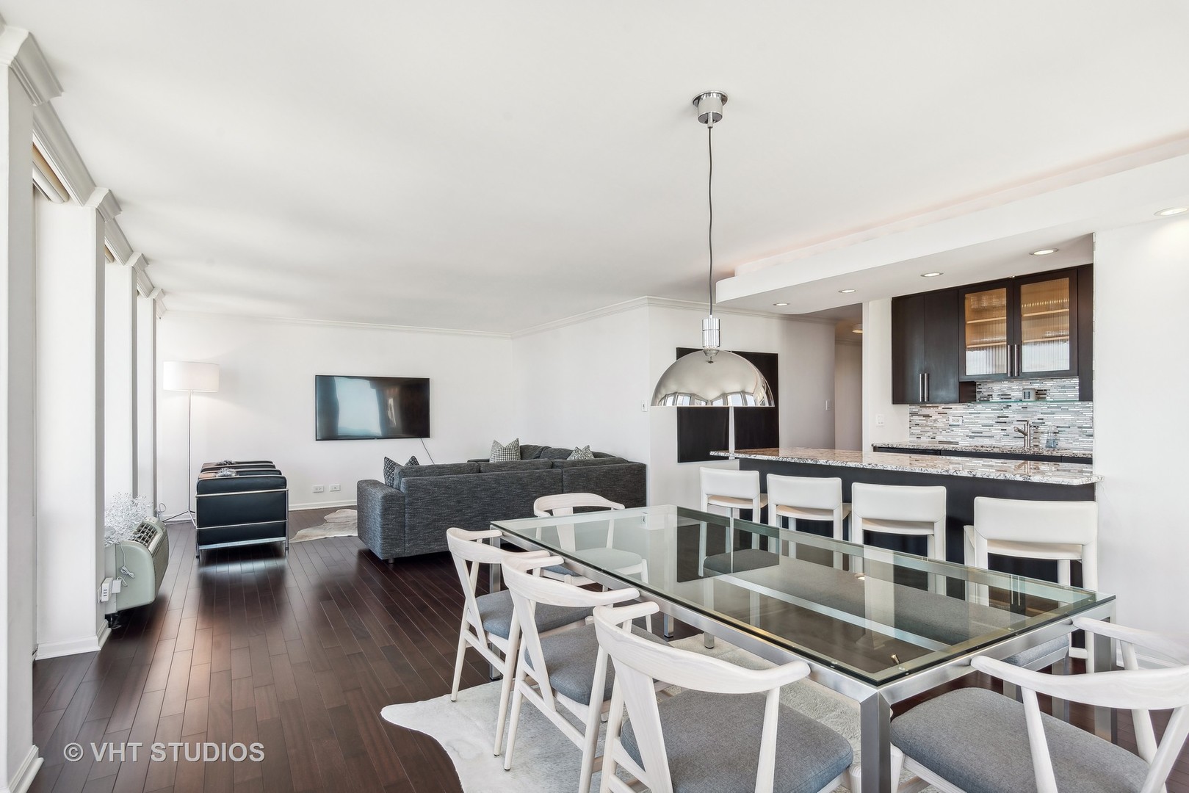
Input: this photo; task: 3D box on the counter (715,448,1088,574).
[{"bbox_3d":[2.054,0.895,3.921,0.870,0.920,2.460,0,-2,-33],"label":"counter"}]

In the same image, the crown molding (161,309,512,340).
[{"bbox_3d":[-3.119,-0.937,7.658,4.360,0.115,0.090,1,-2,-33],"label":"crown molding"}]

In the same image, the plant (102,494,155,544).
[{"bbox_3d":[-3.054,0.768,3.600,0.370,0.310,0.460,0,-2,-33],"label":"plant"}]

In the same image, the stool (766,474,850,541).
[{"bbox_3d":[1.441,0.934,3.731,0.455,0.860,0.470,-1,-2,32],"label":"stool"}]

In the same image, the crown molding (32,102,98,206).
[{"bbox_3d":[-2.361,-1.067,2.481,0.077,0.105,1.120,0,-2,-33],"label":"crown molding"}]

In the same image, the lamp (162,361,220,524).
[{"bbox_3d":[-4.581,0.535,6.371,0.520,1.850,0.520,1,-2,-33],"label":"lamp"}]

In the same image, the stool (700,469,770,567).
[{"bbox_3d":[1.067,0.947,4.169,0.455,0.860,0.470,-1,-2,31],"label":"stool"}]

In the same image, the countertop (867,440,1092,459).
[{"bbox_3d":[3.534,0.485,5.036,0.680,0.035,1.800,1,-2,-33],"label":"countertop"}]

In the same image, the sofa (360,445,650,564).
[{"bbox_3d":[-1.271,1.016,6.332,2.700,0.840,2.550,0,-2,-33],"label":"sofa"}]

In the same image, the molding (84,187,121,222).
[{"bbox_3d":[-2.738,-1.054,3.138,0.130,0.105,0.410,1,-2,-33],"label":"molding"}]

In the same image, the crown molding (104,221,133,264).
[{"bbox_3d":[-3.129,-1.033,3.663,0.077,0.105,1.100,0,-2,-33],"label":"crown molding"}]

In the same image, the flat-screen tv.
[{"bbox_3d":[-2.938,0.160,7.534,1.440,0.833,0.060,0,-2,-33],"label":"flat-screen tv"}]

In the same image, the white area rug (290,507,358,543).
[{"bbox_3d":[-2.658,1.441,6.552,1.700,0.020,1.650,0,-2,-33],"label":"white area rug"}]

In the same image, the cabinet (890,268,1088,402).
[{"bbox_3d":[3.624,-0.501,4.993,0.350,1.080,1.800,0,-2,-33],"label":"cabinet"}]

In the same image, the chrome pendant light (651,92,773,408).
[{"bbox_3d":[0.448,-0.551,2.127,0.465,1.190,0.465,0,-1,0],"label":"chrome pendant light"}]

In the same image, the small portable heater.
[{"bbox_3d":[-3.080,1.078,3.752,0.330,0.420,1.040,1,-2,-33],"label":"small portable heater"}]

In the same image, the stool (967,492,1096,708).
[{"bbox_3d":[2.118,0.907,2.771,0.455,0.860,0.470,-1,-2,26],"label":"stool"}]

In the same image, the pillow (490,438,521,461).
[{"bbox_3d":[-1.171,0.787,7.448,0.450,0.450,0.160,0,-13,-19],"label":"pillow"}]

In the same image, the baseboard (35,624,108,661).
[{"bbox_3d":[-2.854,1.319,3.088,0.265,0.100,0.390,0,-2,-33],"label":"baseboard"}]

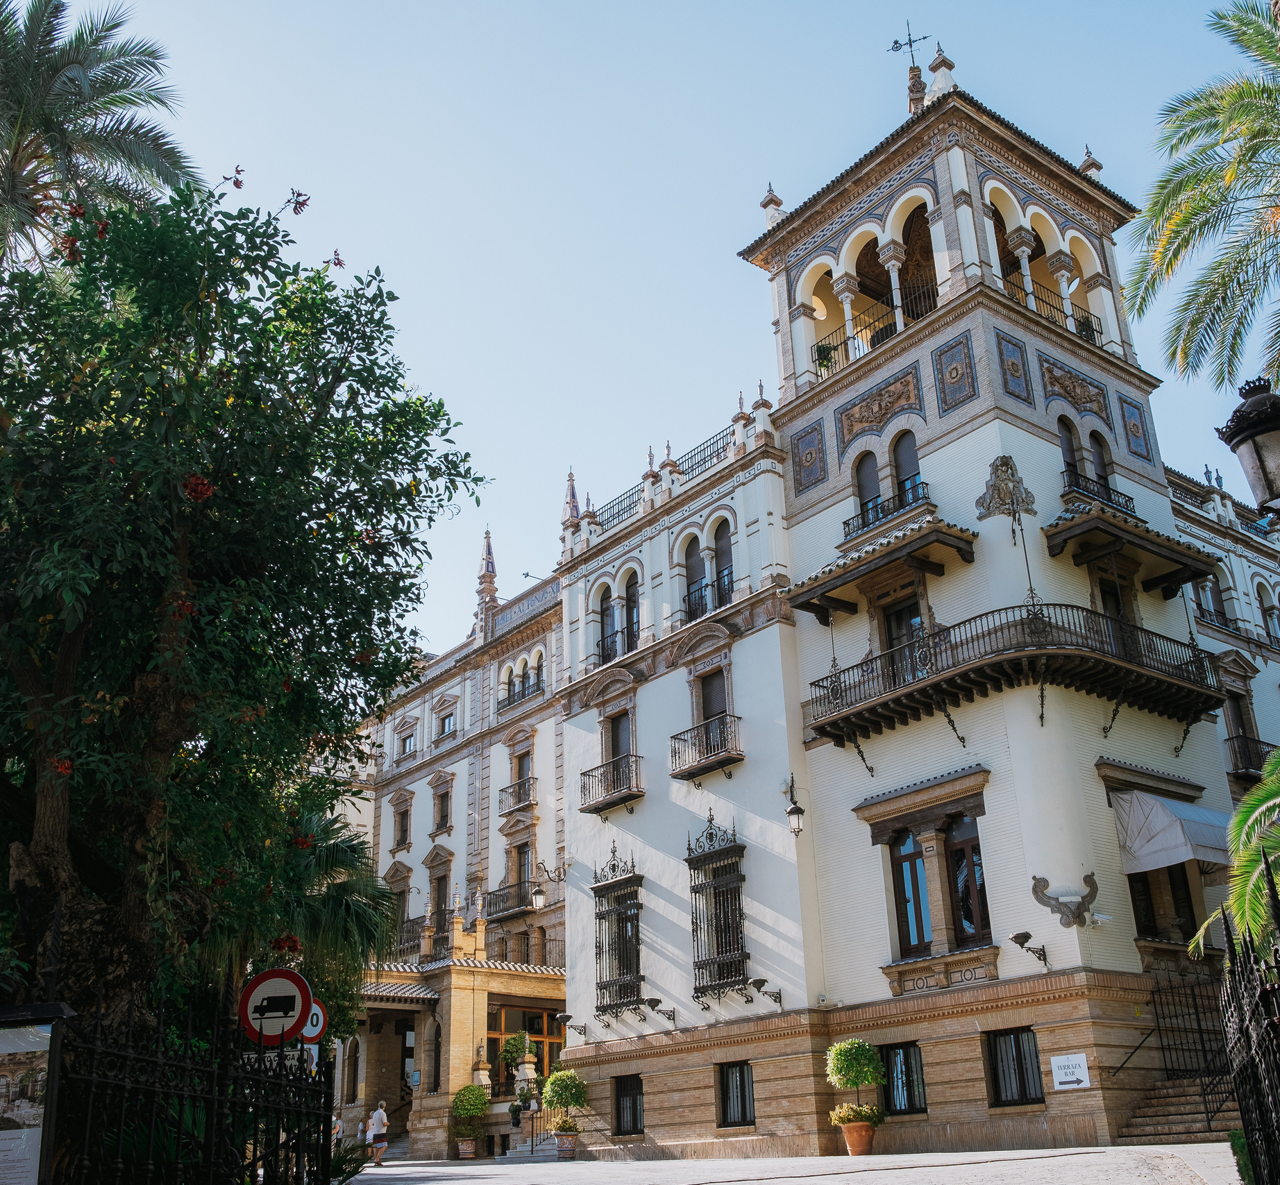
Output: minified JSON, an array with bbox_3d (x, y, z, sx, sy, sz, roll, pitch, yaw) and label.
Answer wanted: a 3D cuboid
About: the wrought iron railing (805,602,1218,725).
[{"bbox_3d":[8.558,1.687,29.875,9.372,1.044,4.654,-5,-24,6],"label":"wrought iron railing"}]

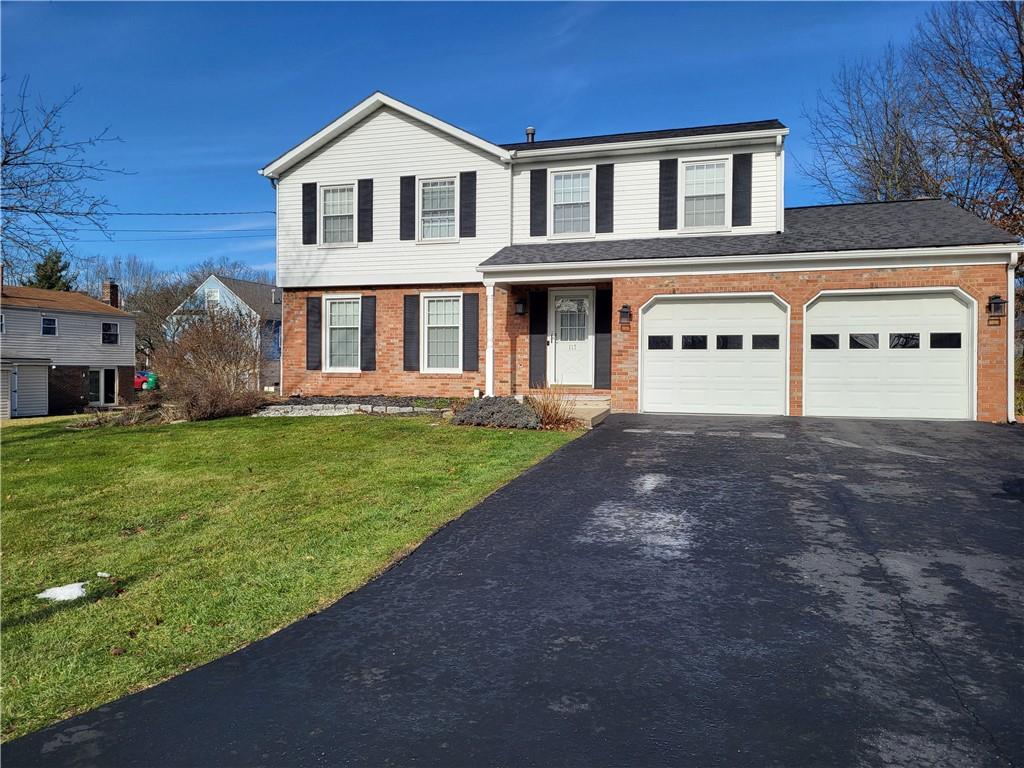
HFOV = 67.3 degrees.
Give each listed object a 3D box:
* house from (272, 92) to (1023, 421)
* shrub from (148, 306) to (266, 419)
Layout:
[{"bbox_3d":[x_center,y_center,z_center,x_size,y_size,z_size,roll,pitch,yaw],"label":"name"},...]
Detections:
[{"bbox_3d":[2.433,-3.043,19.613,15.396,7.079,10.573,1,1,18],"label":"house"},{"bbox_3d":[-7.130,-0.520,18.000,2.600,2.550,2.500,1,1,18],"label":"shrub"}]

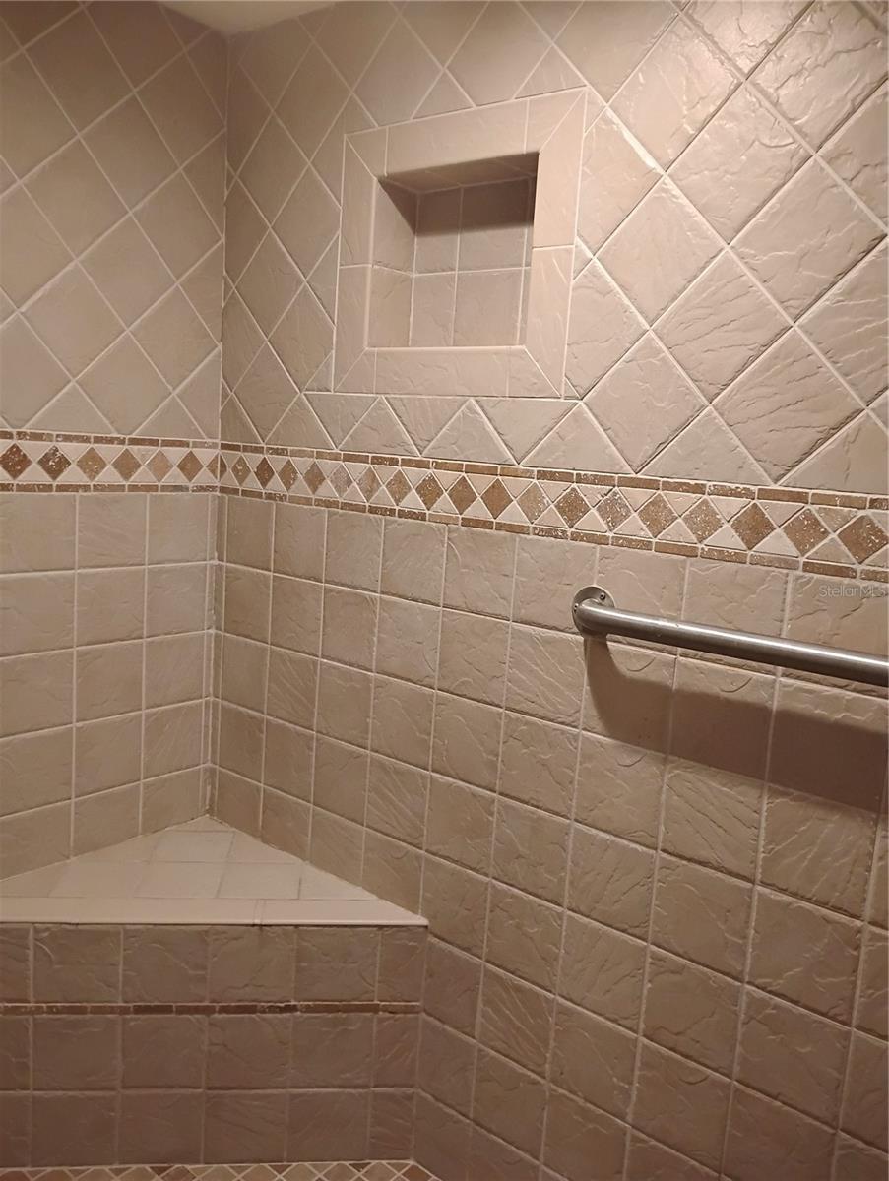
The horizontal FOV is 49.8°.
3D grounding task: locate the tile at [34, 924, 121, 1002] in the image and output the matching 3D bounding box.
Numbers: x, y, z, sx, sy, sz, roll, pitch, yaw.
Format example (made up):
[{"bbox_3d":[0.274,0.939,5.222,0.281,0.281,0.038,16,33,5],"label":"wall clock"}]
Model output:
[{"bbox_3d":[-0.674,0.685,1.756,0.152,0.147,0.010,3,8,-7],"label":"tile"}]

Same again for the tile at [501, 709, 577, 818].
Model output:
[{"bbox_3d":[0.163,0.297,1.640,0.150,0.150,0.010,10,10,39],"label":"tile"}]

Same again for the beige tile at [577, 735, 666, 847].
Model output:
[{"bbox_3d":[0.281,0.321,1.537,0.150,0.150,0.010,11,11,39],"label":"beige tile"}]

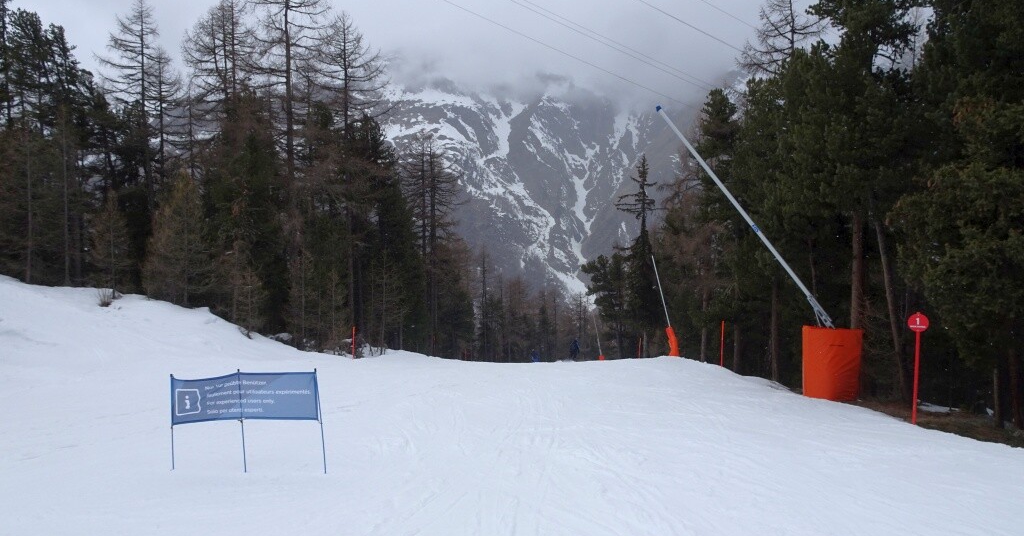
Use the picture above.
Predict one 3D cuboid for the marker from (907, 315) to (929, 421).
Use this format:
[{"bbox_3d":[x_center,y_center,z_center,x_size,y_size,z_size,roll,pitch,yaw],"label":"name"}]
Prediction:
[{"bbox_3d":[7.653,1.897,13.400,0.400,2.110,0.080,0,3,18],"label":"marker"}]

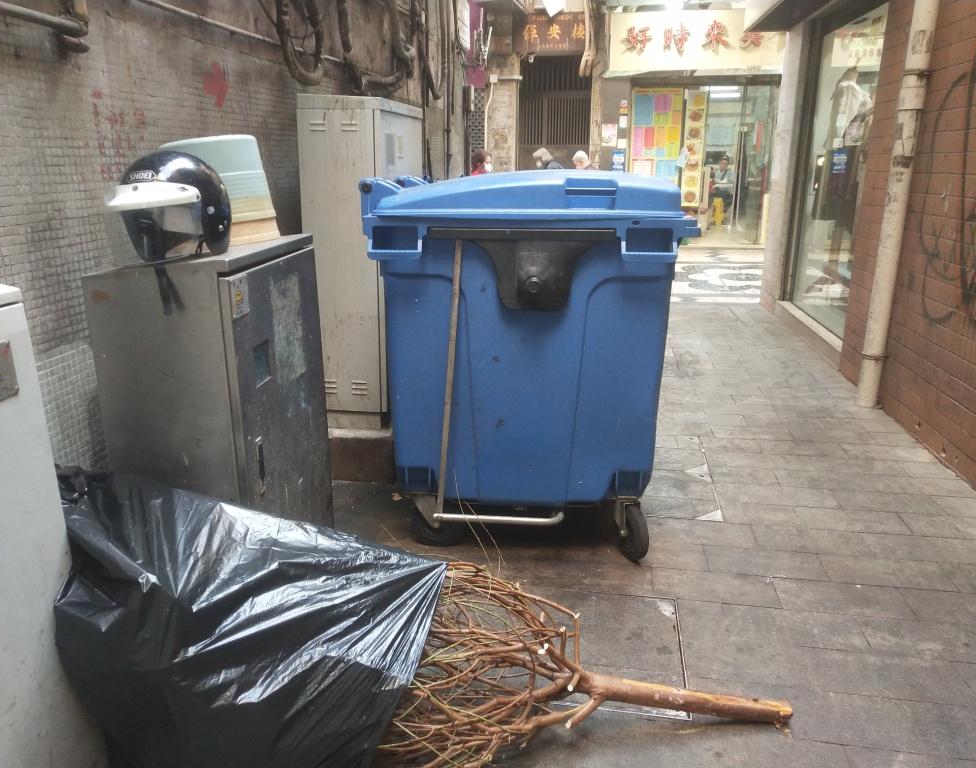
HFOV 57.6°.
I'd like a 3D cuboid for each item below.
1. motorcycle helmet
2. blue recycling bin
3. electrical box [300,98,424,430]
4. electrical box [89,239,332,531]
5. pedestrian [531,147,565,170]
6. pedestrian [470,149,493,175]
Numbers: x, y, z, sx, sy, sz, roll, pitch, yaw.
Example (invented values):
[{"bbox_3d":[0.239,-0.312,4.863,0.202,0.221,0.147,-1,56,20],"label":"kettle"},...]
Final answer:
[{"bbox_3d":[-0.768,-0.424,2.115,0.250,0.270,0.320,10,18,31],"label":"motorcycle helmet"},{"bbox_3d":[0.169,-0.168,3.644,1.080,1.400,1.350,1,16,3],"label":"blue recycling bin"},{"bbox_3d":[-0.558,-0.614,4.237,0.340,1.390,1.000,2,16,5],"label":"electrical box"},{"bbox_3d":[-0.752,0.188,2.575,0.360,1.190,0.680,2,16,5],"label":"electrical box"},{"bbox_3d":[0.692,-1.833,9.769,0.480,1.500,0.480,1,16,2],"label":"pedestrian"},{"bbox_3d":[-0.077,-1.747,9.587,0.320,1.530,0.460,0,16,-2],"label":"pedestrian"}]

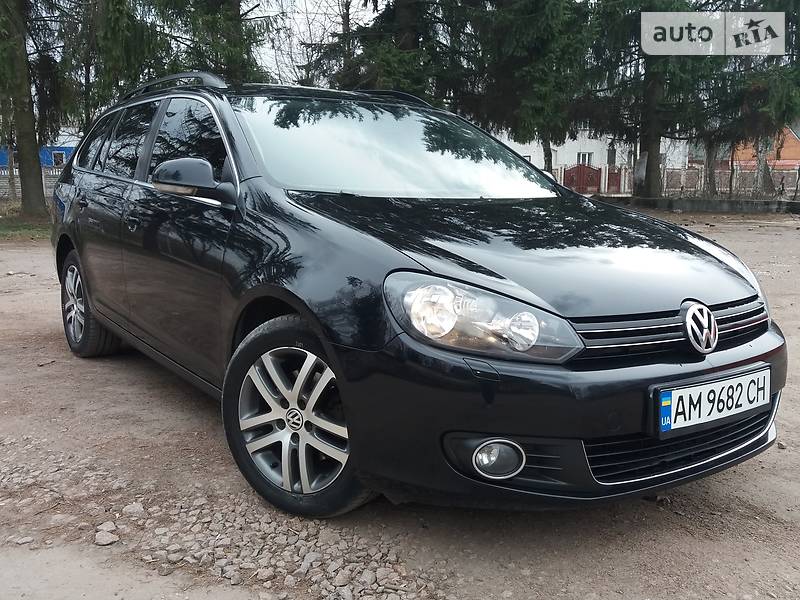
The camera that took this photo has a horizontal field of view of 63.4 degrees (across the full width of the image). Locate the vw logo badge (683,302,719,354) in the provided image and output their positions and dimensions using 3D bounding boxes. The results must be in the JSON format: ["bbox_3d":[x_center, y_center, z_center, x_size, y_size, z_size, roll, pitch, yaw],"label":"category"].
[{"bbox_3d":[0.849,0.081,1.807,0.138,0.138,0.025,-5,-6,-39],"label":"vw logo badge"}]

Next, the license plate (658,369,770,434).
[{"bbox_3d":[0.882,0.271,1.787,0.520,0.112,0.015,-5,7,-36],"label":"license plate"}]

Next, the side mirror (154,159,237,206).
[{"bbox_3d":[-0.725,-0.417,2.264,0.240,0.160,0.170,-5,11,-39],"label":"side mirror"}]

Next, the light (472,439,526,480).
[{"bbox_3d":[0.235,0.381,1.555,0.130,0.105,0.060,-2,9,-21],"label":"light"}]

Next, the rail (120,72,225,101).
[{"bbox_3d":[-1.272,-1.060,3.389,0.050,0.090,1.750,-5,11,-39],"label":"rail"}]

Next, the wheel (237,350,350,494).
[{"bbox_3d":[-0.282,0.355,2.007,0.448,0.448,0.180,7,10,33],"label":"wheel"}]

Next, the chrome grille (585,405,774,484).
[{"bbox_3d":[0.850,0.369,1.840,0.930,0.145,0.110,-5,11,-39],"label":"chrome grille"}]

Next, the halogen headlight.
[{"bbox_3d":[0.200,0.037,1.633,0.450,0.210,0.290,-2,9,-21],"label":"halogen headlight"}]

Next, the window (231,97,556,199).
[{"bbox_3d":[0.000,-0.637,2.786,1.400,0.120,0.840,-5,43,-39],"label":"window"}]

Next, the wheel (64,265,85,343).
[{"bbox_3d":[-1.872,0.020,3.892,0.180,0.446,0.446,-5,11,-39],"label":"wheel"}]

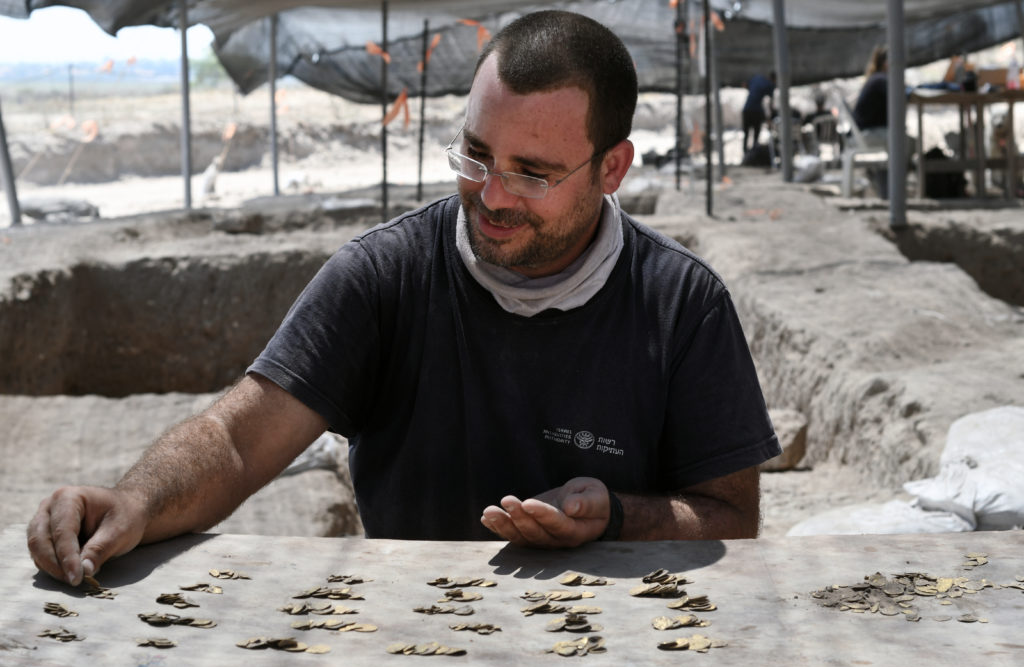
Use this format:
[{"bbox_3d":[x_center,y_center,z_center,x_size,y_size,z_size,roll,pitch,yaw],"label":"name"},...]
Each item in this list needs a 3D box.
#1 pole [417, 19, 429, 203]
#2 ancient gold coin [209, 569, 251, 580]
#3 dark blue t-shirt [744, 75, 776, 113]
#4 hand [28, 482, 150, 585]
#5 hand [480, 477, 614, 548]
[{"bbox_3d":[-0.613,-1.526,14.600,0.035,1.260,0.035,2,7,0],"label":"pole"},{"bbox_3d":[-0.255,0.217,1.925,0.037,0.008,0.020,0,7,0],"label":"ancient gold coin"},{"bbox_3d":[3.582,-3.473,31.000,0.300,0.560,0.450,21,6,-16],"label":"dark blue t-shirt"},{"bbox_3d":[-0.387,0.183,1.950,0.092,0.088,0.130,6,9,40],"label":"hand"},{"bbox_3d":[0.032,0.172,2.050,0.135,0.068,0.095,-4,8,-30],"label":"hand"}]

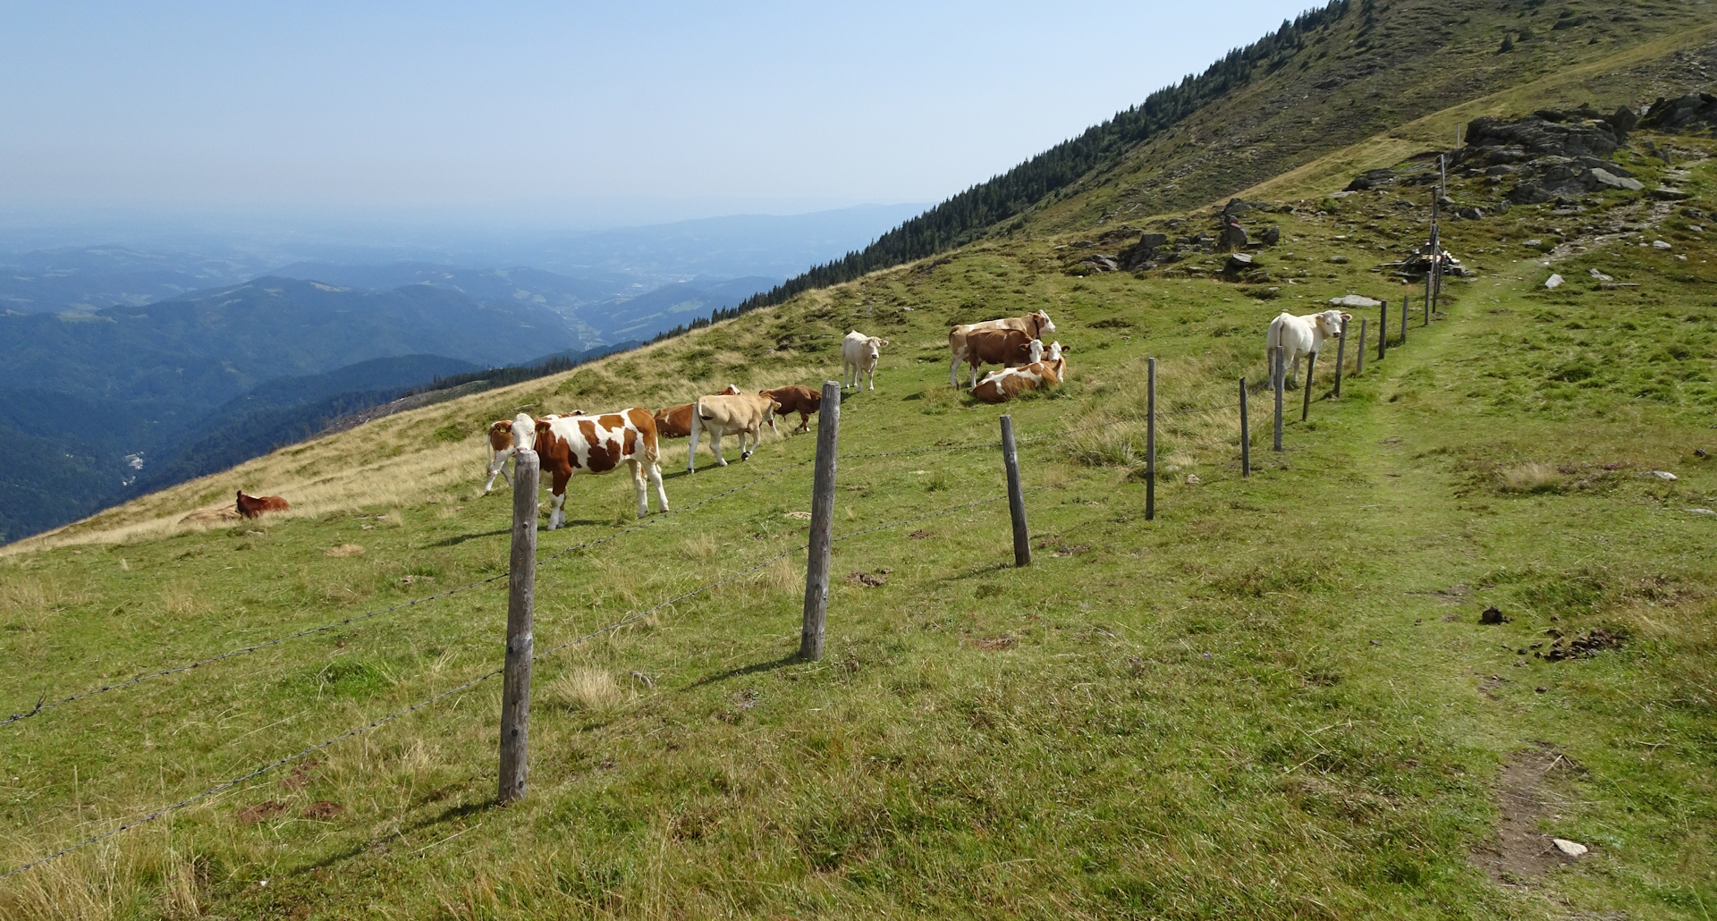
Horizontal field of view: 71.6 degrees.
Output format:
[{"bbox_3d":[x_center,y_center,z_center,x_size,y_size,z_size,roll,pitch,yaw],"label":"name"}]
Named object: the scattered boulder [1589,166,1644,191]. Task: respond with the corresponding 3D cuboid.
[{"bbox_3d":[27.056,-10.056,42.500,1.650,0.750,1.100,6,14,24],"label":"scattered boulder"}]

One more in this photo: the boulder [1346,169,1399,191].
[{"bbox_3d":[19.420,-10.597,45.000,1.800,0.750,1.200,5,13,19],"label":"boulder"}]

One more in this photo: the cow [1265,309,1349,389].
[{"bbox_3d":[7.653,-1.891,20.200,1.650,1.330,0.680,-12,18,-42],"label":"cow"}]

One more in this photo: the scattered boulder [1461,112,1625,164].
[{"bbox_3d":[27.448,-12.980,48.000,5.500,1.850,3.200,6,14,24],"label":"scattered boulder"}]

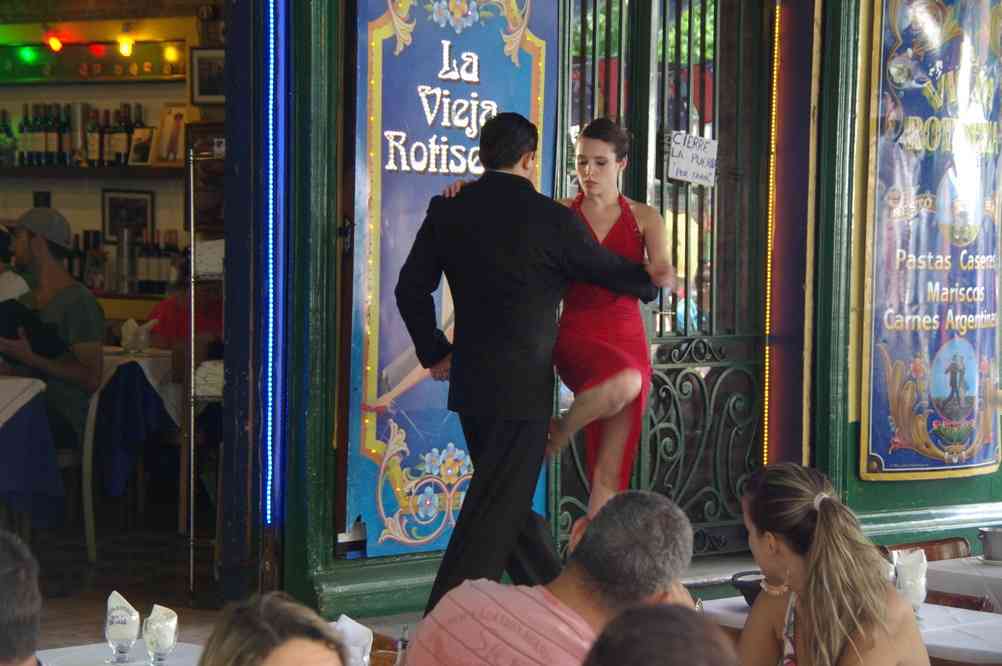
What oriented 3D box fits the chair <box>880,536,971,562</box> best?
[{"bbox_3d":[1.236,0.961,6.725,0.480,0.850,0.430,3,4,41],"label":"chair"}]

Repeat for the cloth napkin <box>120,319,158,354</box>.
[{"bbox_3d":[-1.515,0.008,11.300,0.155,0.140,0.090,1,3,0],"label":"cloth napkin"}]

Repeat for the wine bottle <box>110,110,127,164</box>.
[{"bbox_3d":[-1.915,-0.974,13.500,0.076,0.285,0.076,1,3,0],"label":"wine bottle"}]

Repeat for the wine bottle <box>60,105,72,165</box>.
[{"bbox_3d":[-2.156,-0.979,13.400,0.074,0.303,0.074,1,4,0],"label":"wine bottle"}]

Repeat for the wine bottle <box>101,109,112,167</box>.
[{"bbox_3d":[-1.938,-0.958,13.250,0.074,0.288,0.074,1,4,0],"label":"wine bottle"}]

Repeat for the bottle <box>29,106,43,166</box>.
[{"bbox_3d":[-2.353,-0.998,13.650,0.076,0.316,0.076,1,3,0],"label":"bottle"}]

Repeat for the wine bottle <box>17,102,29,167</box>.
[{"bbox_3d":[-2.423,-1.004,13.700,0.076,0.323,0.076,1,3,0],"label":"wine bottle"}]

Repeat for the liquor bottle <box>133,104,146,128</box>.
[{"bbox_3d":[-1.809,-0.992,13.500,0.076,0.318,0.076,3,4,38],"label":"liquor bottle"}]

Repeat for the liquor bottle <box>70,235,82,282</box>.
[{"bbox_3d":[-2.109,-0.348,13.400,0.076,0.283,0.076,3,4,38],"label":"liquor bottle"}]

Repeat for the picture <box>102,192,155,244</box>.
[{"bbox_3d":[-1.842,-0.573,13.350,0.320,0.268,0.025,3,4,30],"label":"picture"}]

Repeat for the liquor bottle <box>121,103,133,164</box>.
[{"bbox_3d":[-1.833,-0.972,13.200,0.074,0.303,0.074,1,4,0],"label":"liquor bottle"}]

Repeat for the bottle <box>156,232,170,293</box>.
[{"bbox_3d":[-1.612,-0.337,12.900,0.075,0.292,0.075,1,4,0],"label":"bottle"}]

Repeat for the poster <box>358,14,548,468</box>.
[{"bbox_3d":[-0.165,-0.295,9.200,0.880,1.780,0.030,-2,5,-40],"label":"poster"}]

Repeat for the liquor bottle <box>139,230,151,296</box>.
[{"bbox_3d":[-1.709,-0.343,12.950,0.074,0.308,0.074,1,4,0],"label":"liquor bottle"}]

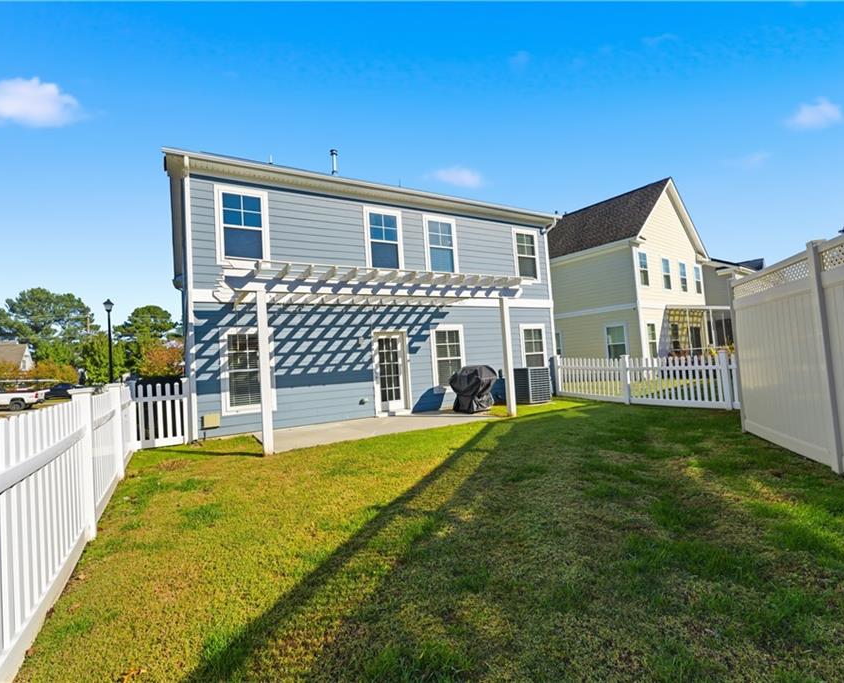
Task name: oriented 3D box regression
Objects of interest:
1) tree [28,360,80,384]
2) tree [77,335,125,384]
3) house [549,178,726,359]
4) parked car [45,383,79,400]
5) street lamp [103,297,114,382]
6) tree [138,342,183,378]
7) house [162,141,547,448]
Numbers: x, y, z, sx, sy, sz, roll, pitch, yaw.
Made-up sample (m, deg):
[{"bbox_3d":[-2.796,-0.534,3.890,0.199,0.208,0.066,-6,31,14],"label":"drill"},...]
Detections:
[{"bbox_3d":[-36.892,3.925,39.913,3.700,4.040,3.700,-1,-3,-43],"label":"tree"},{"bbox_3d":[-27.201,2.161,33.880,3.300,5.530,3.300,-1,-3,-39],"label":"tree"},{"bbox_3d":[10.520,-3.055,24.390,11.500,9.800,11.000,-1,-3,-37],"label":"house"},{"bbox_3d":[-32.853,4.582,36.500,4.600,1.520,1.820,-2,-3,-29],"label":"parked car"},{"bbox_3d":[-13.651,0.645,17.390,0.400,5.080,0.400,-1,-3,-38],"label":"street lamp"},{"bbox_3d":[-21.458,2.267,32.905,3.400,4.380,3.400,-2,-3,-33],"label":"tree"},{"bbox_3d":[-2.721,-2.019,15.049,11.300,8.500,10.600,-2,-3,-29],"label":"house"}]

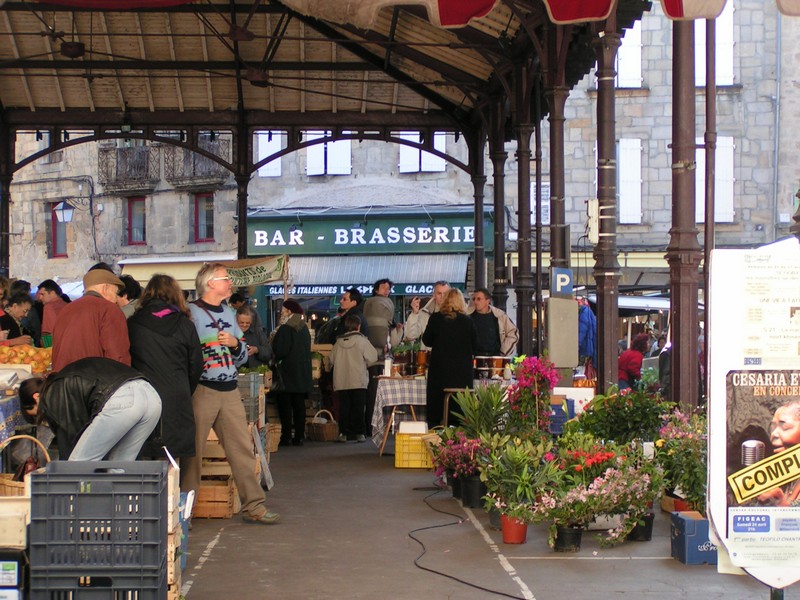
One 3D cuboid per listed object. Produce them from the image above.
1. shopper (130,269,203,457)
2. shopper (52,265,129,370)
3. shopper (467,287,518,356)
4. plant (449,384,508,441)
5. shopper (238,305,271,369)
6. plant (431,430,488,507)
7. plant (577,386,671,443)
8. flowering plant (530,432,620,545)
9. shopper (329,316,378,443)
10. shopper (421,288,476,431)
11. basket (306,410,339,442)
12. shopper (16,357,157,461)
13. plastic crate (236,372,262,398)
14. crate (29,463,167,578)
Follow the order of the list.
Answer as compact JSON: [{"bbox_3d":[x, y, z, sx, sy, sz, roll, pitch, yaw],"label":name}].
[{"bbox_3d":[-1.467,0.646,10.790,0.480,1.635,0.340,0,-1,-15],"label":"shopper"},{"bbox_3d":[-1.987,0.644,11.200,0.520,1.660,0.400,0,-1,24],"label":"shopper"},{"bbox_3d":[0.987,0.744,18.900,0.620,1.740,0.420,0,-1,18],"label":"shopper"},{"bbox_3d":[0.610,1.092,13.300,0.450,0.840,0.450,0,-1,-2],"label":"plant"},{"bbox_3d":[-1.363,0.790,15.700,0.500,1.530,0.420,0,-1,12],"label":"shopper"},{"bbox_3d":[0.429,1.226,12.579,0.420,0.544,0.400,0,-1,0],"label":"plant"},{"bbox_3d":[1.632,1.059,12.600,0.720,0.880,0.650,0,-1,-2],"label":"plant"},{"bbox_3d":[1.036,1.118,10.180,0.530,0.667,0.480,0,-1,0],"label":"flowering plant"},{"bbox_3d":[-0.540,0.902,19.900,0.540,1.460,0.360,0,-1,14],"label":"shopper"},{"bbox_3d":[0.491,0.737,17.189,0.530,1.702,0.360,0,-1,-8],"label":"shopper"},{"bbox_3d":[-0.908,1.466,20.276,0.380,0.363,0.300,0,-1,0],"label":"basket"},{"bbox_3d":[-1.673,0.876,9.400,0.750,1.130,0.500,-1,-1,35],"label":"shopper"},{"bbox_3d":[-1.316,0.690,14.300,0.400,0.220,0.500,0,-1,-2],"label":"plastic crate"},{"bbox_3d":[-0.967,0.695,5.636,0.400,0.300,0.580,0,-1,-6],"label":"crate"}]

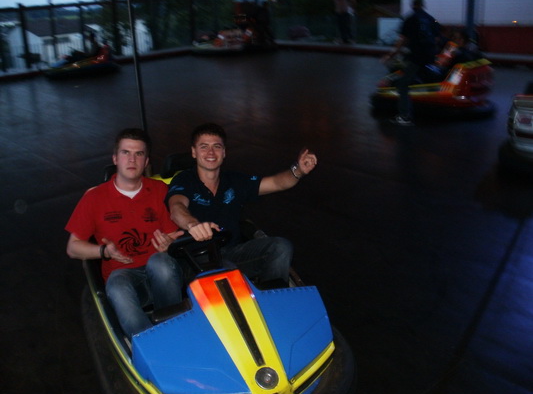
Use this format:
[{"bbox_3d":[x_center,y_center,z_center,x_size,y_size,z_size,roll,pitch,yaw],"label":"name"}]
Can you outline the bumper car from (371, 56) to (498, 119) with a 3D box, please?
[{"bbox_3d":[2.690,-1.775,9.000,1.870,0.900,1.100,14,24,37],"label":"bumper car"}]

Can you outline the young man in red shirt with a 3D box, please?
[{"bbox_3d":[-0.625,0.200,2.580,0.560,0.950,0.790,-7,20,-18],"label":"young man in red shirt"}]

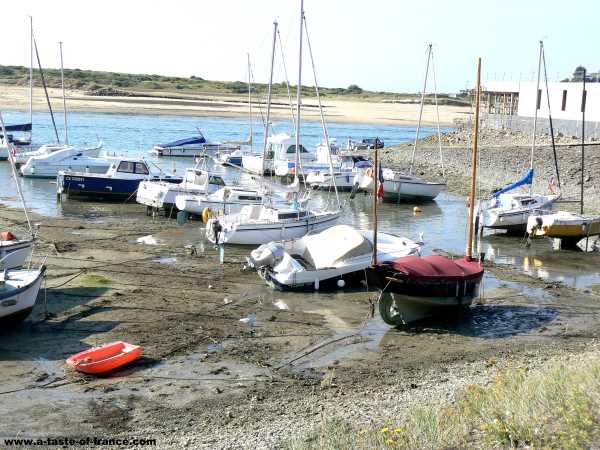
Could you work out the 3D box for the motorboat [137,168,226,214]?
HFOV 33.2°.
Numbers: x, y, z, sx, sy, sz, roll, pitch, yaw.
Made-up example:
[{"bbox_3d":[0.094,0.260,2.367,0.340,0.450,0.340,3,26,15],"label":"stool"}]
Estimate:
[{"bbox_3d":[-5.926,-1.879,50.912,4.900,2.000,2.000,-3,9,-33],"label":"motorboat"}]

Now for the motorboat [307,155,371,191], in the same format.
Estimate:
[{"bbox_3d":[3.113,-3.549,65.429,5.100,2.300,2.100,-1,9,-25],"label":"motorboat"}]

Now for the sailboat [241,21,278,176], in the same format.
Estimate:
[{"bbox_3d":[-2.696,-9.688,77.516,6.300,11.000,2.300,-3,9,-35],"label":"sailboat"}]

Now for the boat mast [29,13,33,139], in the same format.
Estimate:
[{"bbox_3d":[-21.905,-11.932,81.879,0.160,9.921,0.160,-4,10,-40],"label":"boat mast"}]

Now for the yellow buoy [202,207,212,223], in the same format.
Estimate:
[{"bbox_3d":[-3.412,-0.348,36.800,0.130,0.620,0.620,6,9,28],"label":"yellow buoy"}]

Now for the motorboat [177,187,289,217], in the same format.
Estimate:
[{"bbox_3d":[-3.278,-1.242,47.757,5.400,1.500,2.000,0,8,-17],"label":"motorboat"}]

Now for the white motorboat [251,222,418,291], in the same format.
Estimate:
[{"bbox_3d":[1.235,0.892,33.907,6.000,1.650,2.100,-4,10,-40],"label":"white motorboat"}]

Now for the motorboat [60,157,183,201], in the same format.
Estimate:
[{"bbox_3d":[-9.808,-2.574,54.127,6.400,2.200,2.300,1,8,-8],"label":"motorboat"}]

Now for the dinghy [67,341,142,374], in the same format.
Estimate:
[{"bbox_3d":[-4.315,2.892,22.259,0.800,0.360,1.900,6,9,28],"label":"dinghy"}]

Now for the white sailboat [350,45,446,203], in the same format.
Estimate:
[{"bbox_3d":[6.393,-5.968,60.650,5.500,8.700,2.100,2,8,-20],"label":"white sailboat"}]

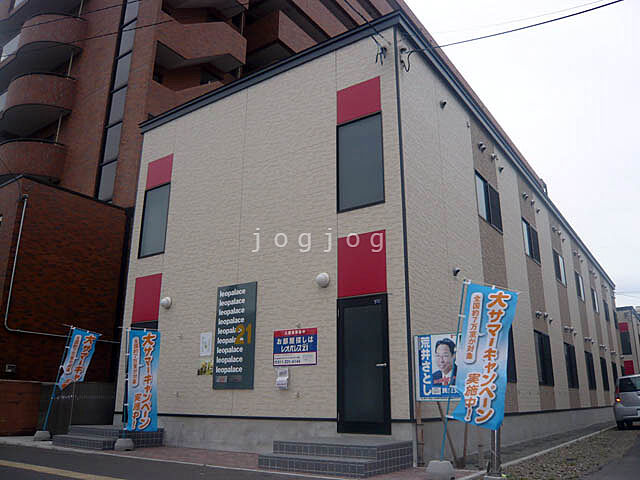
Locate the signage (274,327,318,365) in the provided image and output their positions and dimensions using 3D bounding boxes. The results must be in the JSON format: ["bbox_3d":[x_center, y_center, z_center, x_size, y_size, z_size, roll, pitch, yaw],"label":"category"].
[{"bbox_3d":[-0.411,1.739,8.369,0.885,0.560,0.030,-11,-20,34],"label":"signage"}]

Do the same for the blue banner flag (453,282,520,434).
[{"bbox_3d":[2.032,1.404,6.397,0.600,1.730,0.120,9,-9,23],"label":"blue banner flag"}]

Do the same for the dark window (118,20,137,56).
[{"bbox_3d":[-7.160,-7.428,19.172,1.015,1.378,0.100,-11,-20,34],"label":"dark window"}]

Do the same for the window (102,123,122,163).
[{"bbox_3d":[-7.106,-3.319,17.714,0.930,1.400,0.090,-11,-20,34],"label":"window"}]

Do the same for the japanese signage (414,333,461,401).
[{"bbox_3d":[1.656,1.745,7.084,0.770,0.890,0.040,-11,-20,34],"label":"japanese signage"}]

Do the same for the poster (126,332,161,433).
[{"bbox_3d":[-3.241,2.573,9.550,0.580,1.800,0.050,5,-17,-28],"label":"poster"}]

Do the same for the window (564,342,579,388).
[{"bbox_3d":[8.214,4.119,16.878,0.100,1.402,1.709,-11,-20,34],"label":"window"}]

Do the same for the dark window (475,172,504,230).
[{"bbox_3d":[3.878,-0.827,11.833,0.100,1.047,1.738,-11,-20,34],"label":"dark window"}]

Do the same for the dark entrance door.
[{"bbox_3d":[0.646,1.856,7.820,0.912,2.016,0.100,-11,-20,34],"label":"dark entrance door"}]

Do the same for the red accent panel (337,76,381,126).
[{"bbox_3d":[0.664,-2.379,8.893,0.870,0.681,0.050,-11,-20,34],"label":"red accent panel"}]

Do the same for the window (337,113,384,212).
[{"bbox_3d":[0.657,-1.280,8.530,0.876,1.605,0.090,-11,-20,34],"label":"window"}]

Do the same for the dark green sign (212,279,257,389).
[{"bbox_3d":[-1.573,1.747,9.459,1.027,1.894,0.060,-11,-20,34],"label":"dark green sign"}]

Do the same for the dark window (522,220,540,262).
[{"bbox_3d":[6.052,0.067,14.765,0.100,1.031,1.698,-11,-20,34],"label":"dark window"}]

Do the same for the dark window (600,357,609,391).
[{"bbox_3d":[12.141,5.729,22.047,0.090,1.337,1.579,-11,-20,34],"label":"dark window"}]

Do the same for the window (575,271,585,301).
[{"bbox_3d":[10.278,1.877,20.439,0.090,1.042,1.579,-11,-20,34],"label":"window"}]

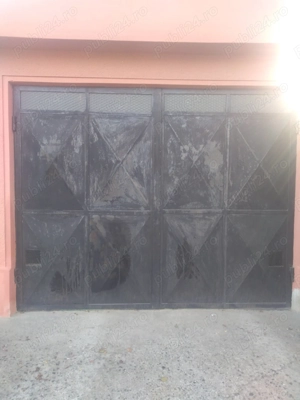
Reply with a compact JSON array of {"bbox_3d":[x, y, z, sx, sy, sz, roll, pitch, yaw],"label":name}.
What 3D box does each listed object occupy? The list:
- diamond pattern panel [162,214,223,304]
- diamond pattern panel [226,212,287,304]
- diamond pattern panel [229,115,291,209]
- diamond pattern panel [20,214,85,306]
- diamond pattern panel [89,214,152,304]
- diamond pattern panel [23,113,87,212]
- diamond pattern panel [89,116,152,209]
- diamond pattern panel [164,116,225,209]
[{"bbox_3d":[0.495,0.694,3.488,0.700,1.055,0.040,0,3,-2],"label":"diamond pattern panel"},{"bbox_3d":[1.246,0.687,3.512,0.710,1.039,0.040,0,3,-2],"label":"diamond pattern panel"},{"bbox_3d":[1.263,-0.440,3.462,0.723,1.078,0.040,0,3,-2],"label":"diamond pattern panel"},{"bbox_3d":[-1.114,0.696,3.436,0.725,1.063,0.040,0,3,-2],"label":"diamond pattern panel"},{"bbox_3d":[-0.339,0.689,3.461,0.735,1.047,0.040,0,3,-2],"label":"diamond pattern panel"},{"bbox_3d":[-1.098,-0.430,3.387,0.715,1.100,0.040,0,3,-2],"label":"diamond pattern panel"},{"bbox_3d":[-0.334,-0.422,3.412,0.725,1.040,0.040,0,3,-2],"label":"diamond pattern panel"},{"bbox_3d":[0.510,-0.426,3.439,0.690,1.048,0.040,0,3,-2],"label":"diamond pattern panel"}]

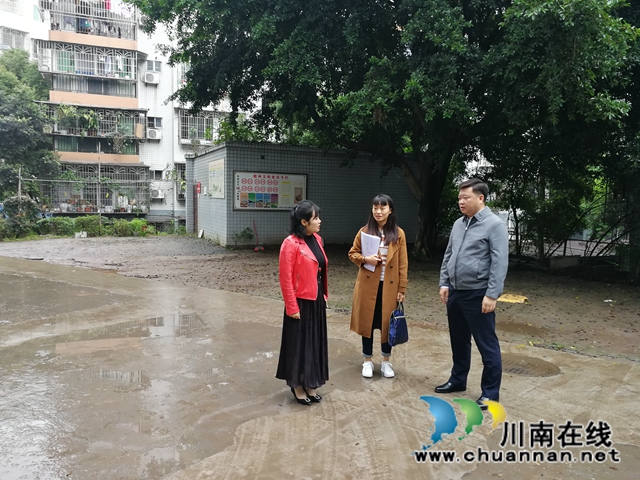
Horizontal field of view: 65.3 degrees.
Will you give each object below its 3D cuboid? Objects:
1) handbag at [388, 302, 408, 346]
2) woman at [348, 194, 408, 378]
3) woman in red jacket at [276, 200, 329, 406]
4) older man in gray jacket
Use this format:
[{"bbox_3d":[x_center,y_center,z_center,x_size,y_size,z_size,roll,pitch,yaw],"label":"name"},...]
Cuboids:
[{"bbox_3d":[0.700,0.753,4.450,0.100,0.380,0.260,3,5,33],"label":"handbag"},{"bbox_3d":[0.541,0.417,4.504,0.530,1.639,0.360,1,4,7],"label":"woman"},{"bbox_3d":[-0.126,0.486,3.934,0.420,1.575,0.450,4,5,40],"label":"woman in red jacket"},{"bbox_3d":[1.230,0.405,3.942,0.400,1.755,0.560,-2,5,-35],"label":"older man in gray jacket"}]

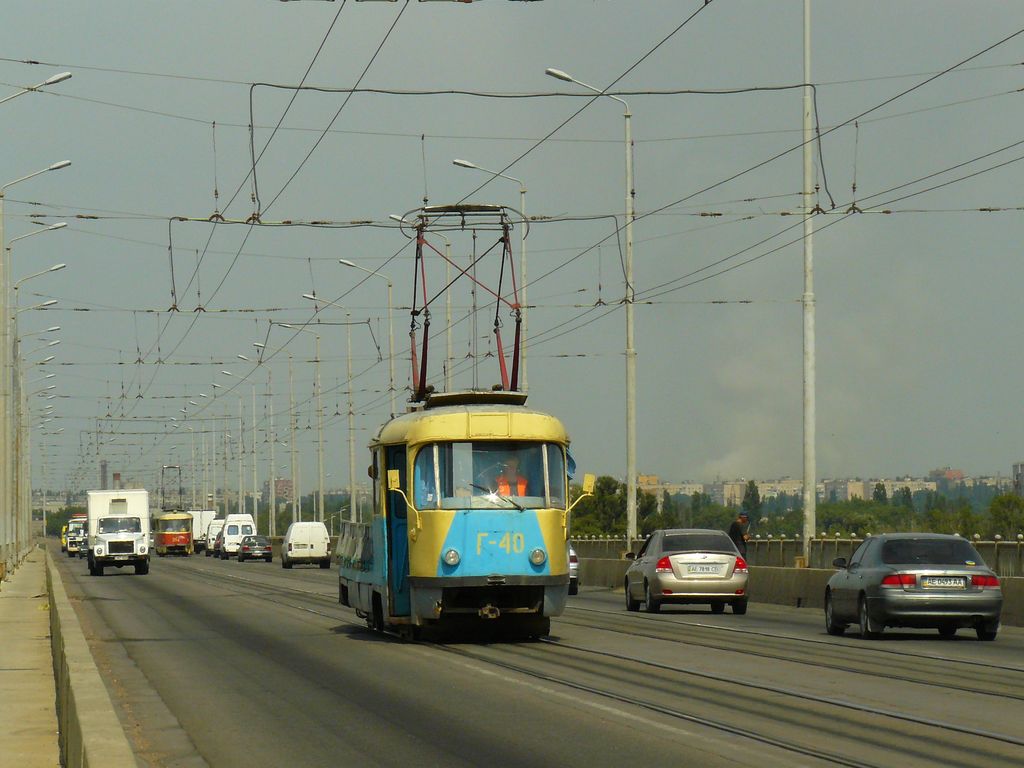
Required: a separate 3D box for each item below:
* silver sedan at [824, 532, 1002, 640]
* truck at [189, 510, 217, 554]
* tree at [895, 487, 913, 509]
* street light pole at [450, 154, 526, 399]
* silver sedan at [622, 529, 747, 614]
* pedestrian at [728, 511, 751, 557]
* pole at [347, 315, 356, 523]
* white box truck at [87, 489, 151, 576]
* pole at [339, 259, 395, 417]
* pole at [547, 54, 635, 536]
[{"bbox_3d":[5.301,2.686,60.705,1.750,1.400,4.690,0,-2,-6],"label":"silver sedan"},{"bbox_3d":[-24.995,11.928,367.679,2.400,3.400,7.000,0,-2,-6],"label":"truck"},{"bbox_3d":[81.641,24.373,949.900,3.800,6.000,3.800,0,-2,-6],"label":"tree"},{"bbox_3d":[-0.707,-0.624,153.437,2.580,13.900,0.320,0,-2,-6],"label":"street light pole"},{"bbox_3d":[3.043,3.303,80.267,1.735,1.470,4.480,0,-2,-6],"label":"silver sedan"},{"bbox_3d":[5.205,3.810,104.008,0.550,1.740,0.500,1,-2,-20],"label":"pedestrian"},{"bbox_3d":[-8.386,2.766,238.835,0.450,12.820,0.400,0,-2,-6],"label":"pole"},{"bbox_3d":[-14.596,5.462,169.106,2.300,3.200,6.400,0,-2,-6],"label":"white box truck"},{"bbox_3d":[-6.636,1.246,210.299,2.720,13.960,0.320,0,-2,-6],"label":"pole"},{"bbox_3d":[2.194,-1.655,125.003,2.480,14.060,0.320,0,-2,-6],"label":"pole"}]

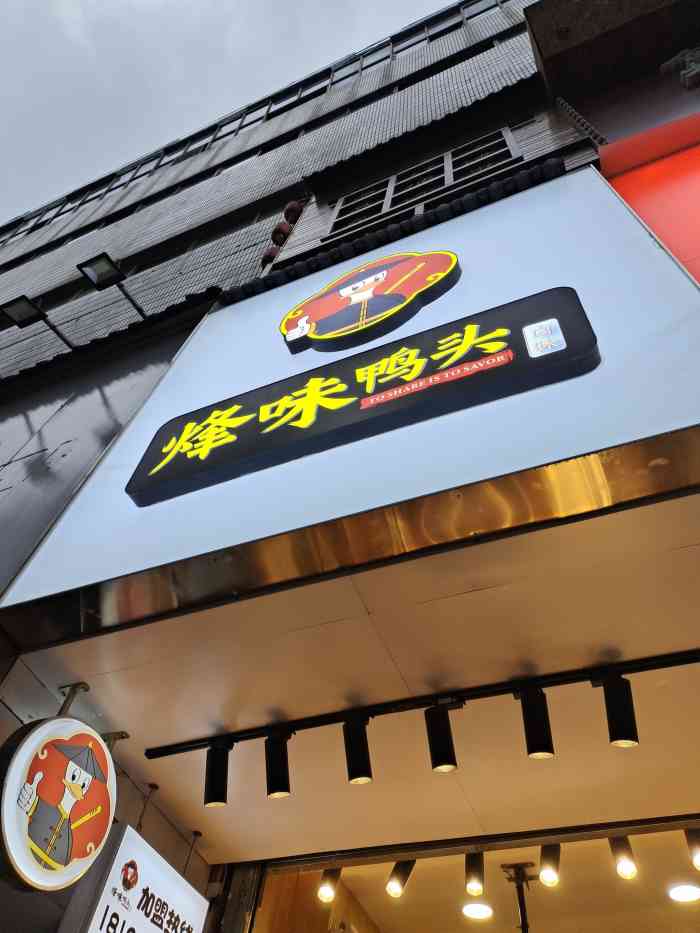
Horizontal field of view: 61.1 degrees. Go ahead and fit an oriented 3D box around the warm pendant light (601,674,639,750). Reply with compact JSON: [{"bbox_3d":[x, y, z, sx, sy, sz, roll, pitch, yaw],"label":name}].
[{"bbox_3d":[0.774,0.696,1.699,0.075,0.180,0.075,11,-38,-1],"label":"warm pendant light"}]

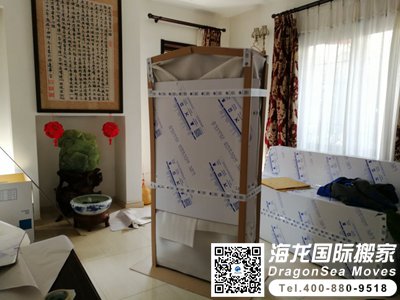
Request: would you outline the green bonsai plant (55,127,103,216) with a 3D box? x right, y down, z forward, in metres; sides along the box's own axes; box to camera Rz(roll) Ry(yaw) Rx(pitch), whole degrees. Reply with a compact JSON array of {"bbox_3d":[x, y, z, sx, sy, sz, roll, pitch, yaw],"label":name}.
[{"bbox_3d":[-1.424,0.269,3.730,0.500,1.017,0.325,-3,8,-29],"label":"green bonsai plant"}]

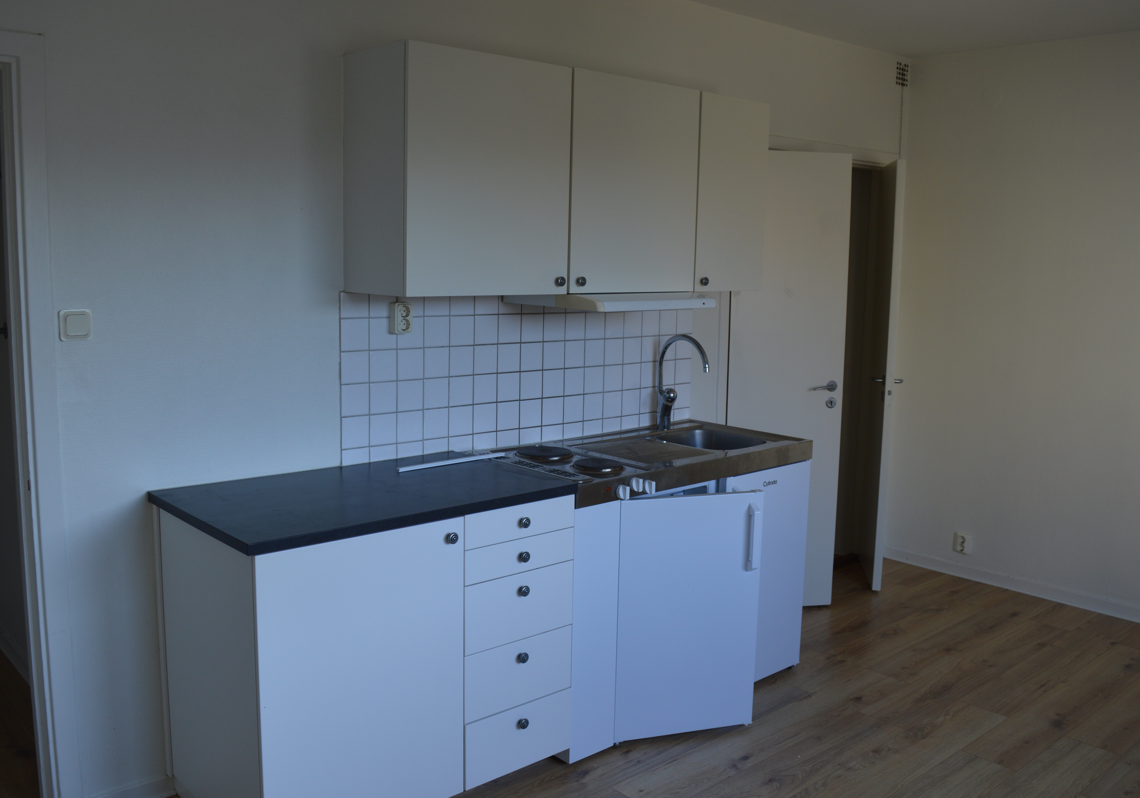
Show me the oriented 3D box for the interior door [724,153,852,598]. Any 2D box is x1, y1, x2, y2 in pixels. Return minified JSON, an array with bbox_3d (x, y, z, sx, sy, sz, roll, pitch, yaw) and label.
[{"bbox_3d":[0.931,-0.056,4.365,0.523,1.997,0.040,0,8,-10],"label":"interior door"}]

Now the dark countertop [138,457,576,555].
[{"bbox_3d":[-0.562,0.267,2.816,0.997,0.028,0.642,-6,10,-41],"label":"dark countertop"}]

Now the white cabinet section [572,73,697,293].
[{"bbox_3d":[0.220,-0.702,3.341,0.599,0.696,0.022,-6,10,-41],"label":"white cabinet section"}]

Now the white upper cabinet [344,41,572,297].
[{"bbox_3d":[-0.338,-0.674,3.069,0.599,0.696,0.353,-6,10,-41],"label":"white upper cabinet"}]

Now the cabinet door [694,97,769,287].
[{"bbox_3d":[0.590,-0.740,3.667,0.390,0.696,0.022,-6,10,-41],"label":"cabinet door"}]

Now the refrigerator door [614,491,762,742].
[{"bbox_3d":[0.377,0.694,3.232,0.488,0.790,0.060,-1,8,-17],"label":"refrigerator door"}]

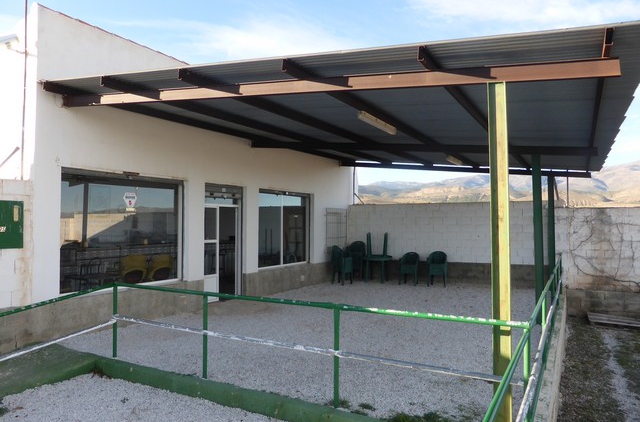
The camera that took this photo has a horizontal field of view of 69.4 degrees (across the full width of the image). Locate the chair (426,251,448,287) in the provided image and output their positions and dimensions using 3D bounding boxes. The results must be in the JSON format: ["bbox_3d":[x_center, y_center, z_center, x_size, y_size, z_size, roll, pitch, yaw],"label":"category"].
[{"bbox_3d":[3.061,1.499,11.886,0.530,0.870,0.550,-1,-2,21],"label":"chair"}]

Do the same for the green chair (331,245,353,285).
[{"bbox_3d":[0.591,1.459,12.359,0.560,1.000,0.530,-2,-3,43],"label":"green chair"}]

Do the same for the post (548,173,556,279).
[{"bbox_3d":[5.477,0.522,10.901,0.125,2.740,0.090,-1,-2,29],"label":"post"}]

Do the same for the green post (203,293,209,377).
[{"bbox_3d":[-1.171,1.279,4.721,0.042,0.865,0.042,-1,-2,29],"label":"green post"}]

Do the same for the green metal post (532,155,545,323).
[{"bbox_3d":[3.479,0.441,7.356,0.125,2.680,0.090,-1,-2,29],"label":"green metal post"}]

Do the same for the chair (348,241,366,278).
[{"bbox_3d":[1.072,1.446,13.397,0.530,1.090,0.550,-1,-2,24],"label":"chair"}]

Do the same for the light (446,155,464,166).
[{"bbox_3d":[2.894,-1.069,9.863,0.150,0.090,1.220,-1,-2,29],"label":"light"}]

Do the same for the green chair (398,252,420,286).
[{"bbox_3d":[2.382,1.528,12.248,0.530,0.840,0.550,-1,-2,25],"label":"green chair"}]

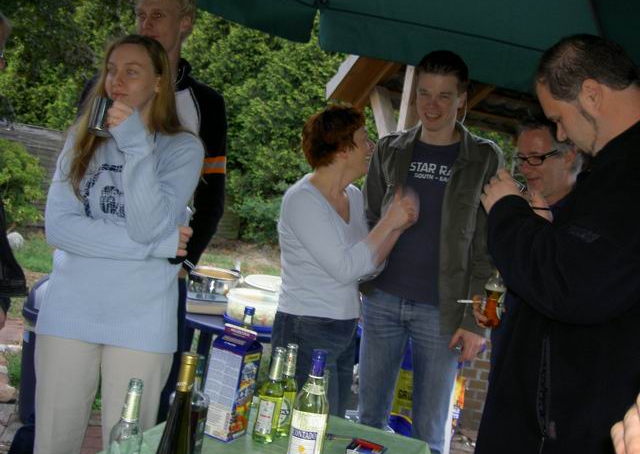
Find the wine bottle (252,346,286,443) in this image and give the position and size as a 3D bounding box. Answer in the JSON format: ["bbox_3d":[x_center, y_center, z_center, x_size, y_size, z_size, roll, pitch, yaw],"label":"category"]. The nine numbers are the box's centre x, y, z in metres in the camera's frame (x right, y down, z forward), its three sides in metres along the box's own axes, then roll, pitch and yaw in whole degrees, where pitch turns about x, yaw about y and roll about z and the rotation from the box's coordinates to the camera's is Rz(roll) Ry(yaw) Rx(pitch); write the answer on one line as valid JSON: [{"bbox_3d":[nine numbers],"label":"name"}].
[{"bbox_3d":[-0.120,0.414,1.786,0.061,0.230,0.061,9,4,0],"label":"wine bottle"}]

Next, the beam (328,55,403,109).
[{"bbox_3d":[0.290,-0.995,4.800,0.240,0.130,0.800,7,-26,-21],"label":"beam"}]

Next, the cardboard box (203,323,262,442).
[{"bbox_3d":[-0.213,0.384,1.776,0.081,0.262,0.081,11,5,27],"label":"cardboard box"}]

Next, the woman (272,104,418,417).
[{"bbox_3d":[0.012,0.404,2.380,0.460,1.630,0.460,12,5,38],"label":"woman"}]

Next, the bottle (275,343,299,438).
[{"bbox_3d":[-0.072,0.417,1.841,0.061,0.230,0.061,9,4,0],"label":"bottle"}]

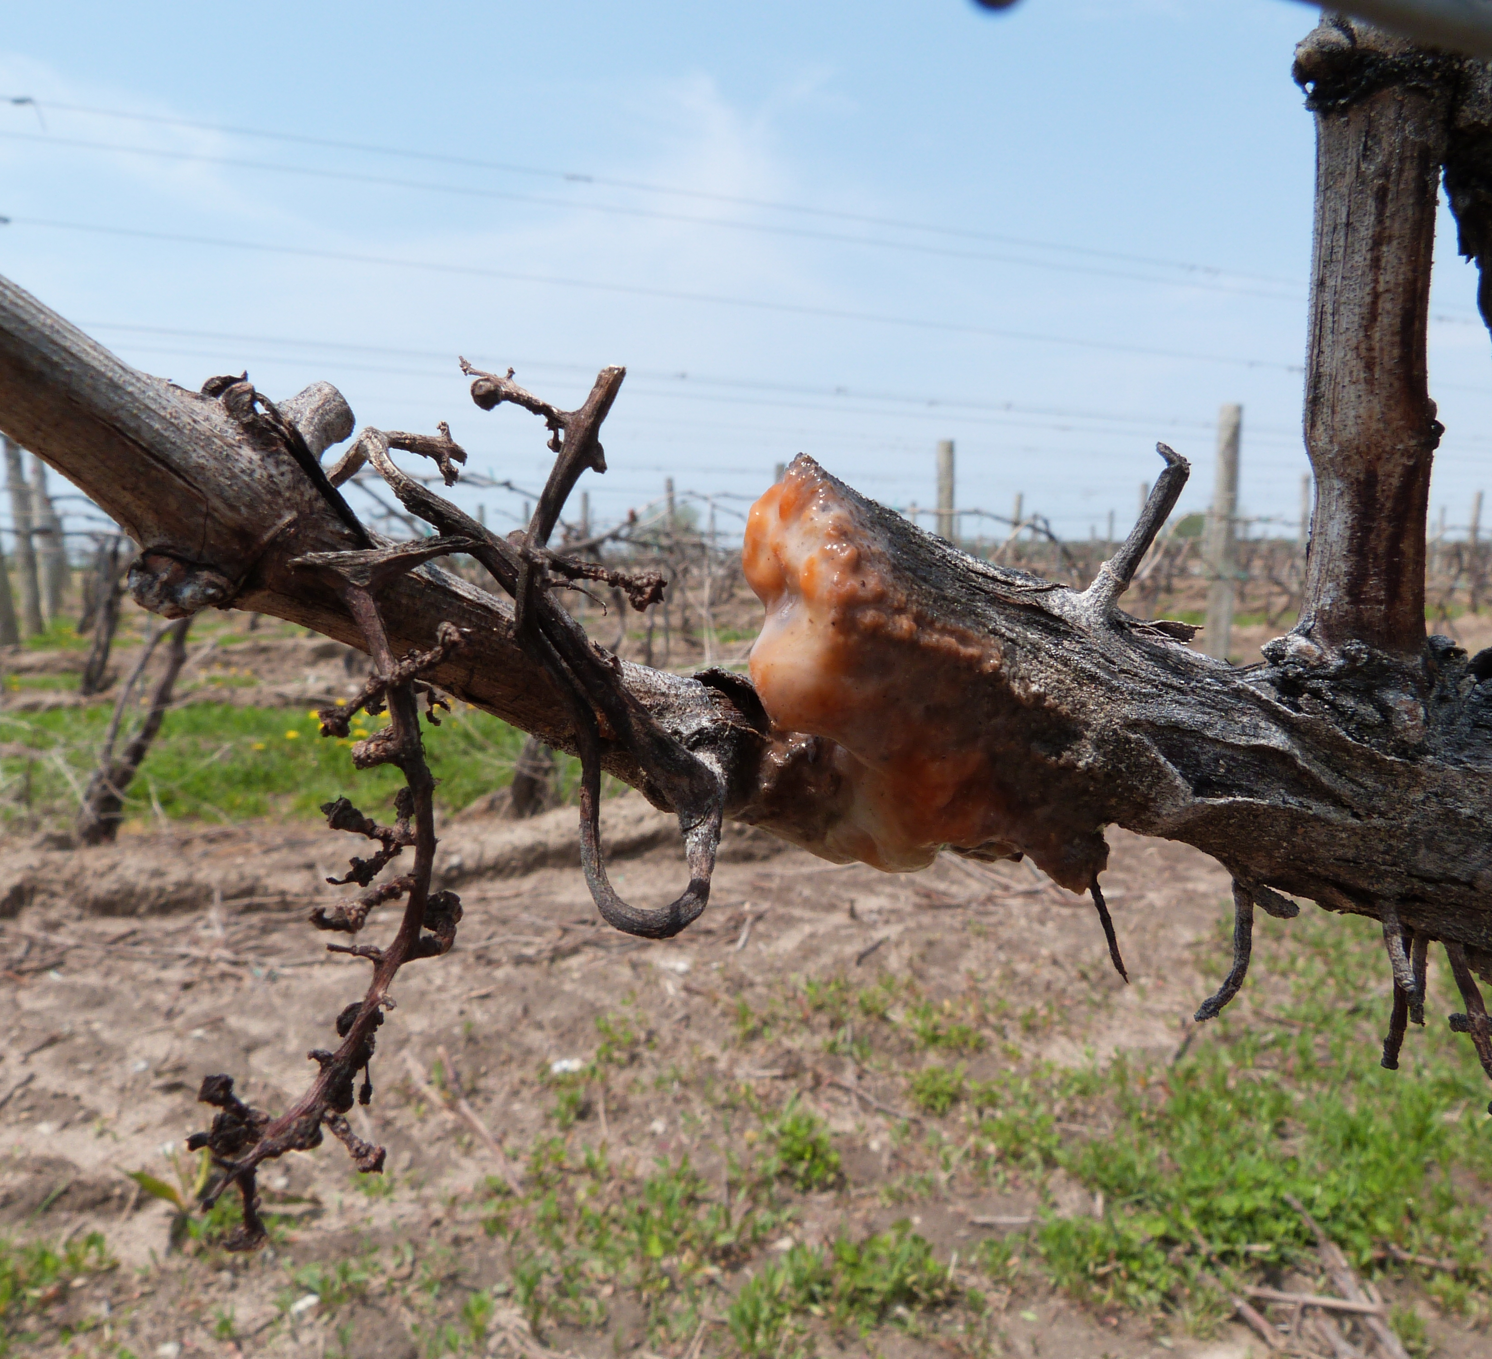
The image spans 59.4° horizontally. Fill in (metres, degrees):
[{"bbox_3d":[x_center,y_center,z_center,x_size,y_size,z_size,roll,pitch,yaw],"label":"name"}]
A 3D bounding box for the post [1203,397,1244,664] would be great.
[{"bbox_3d":[3.139,-0.951,8.620,0.150,1.750,0.150,4,6,20],"label":"post"}]

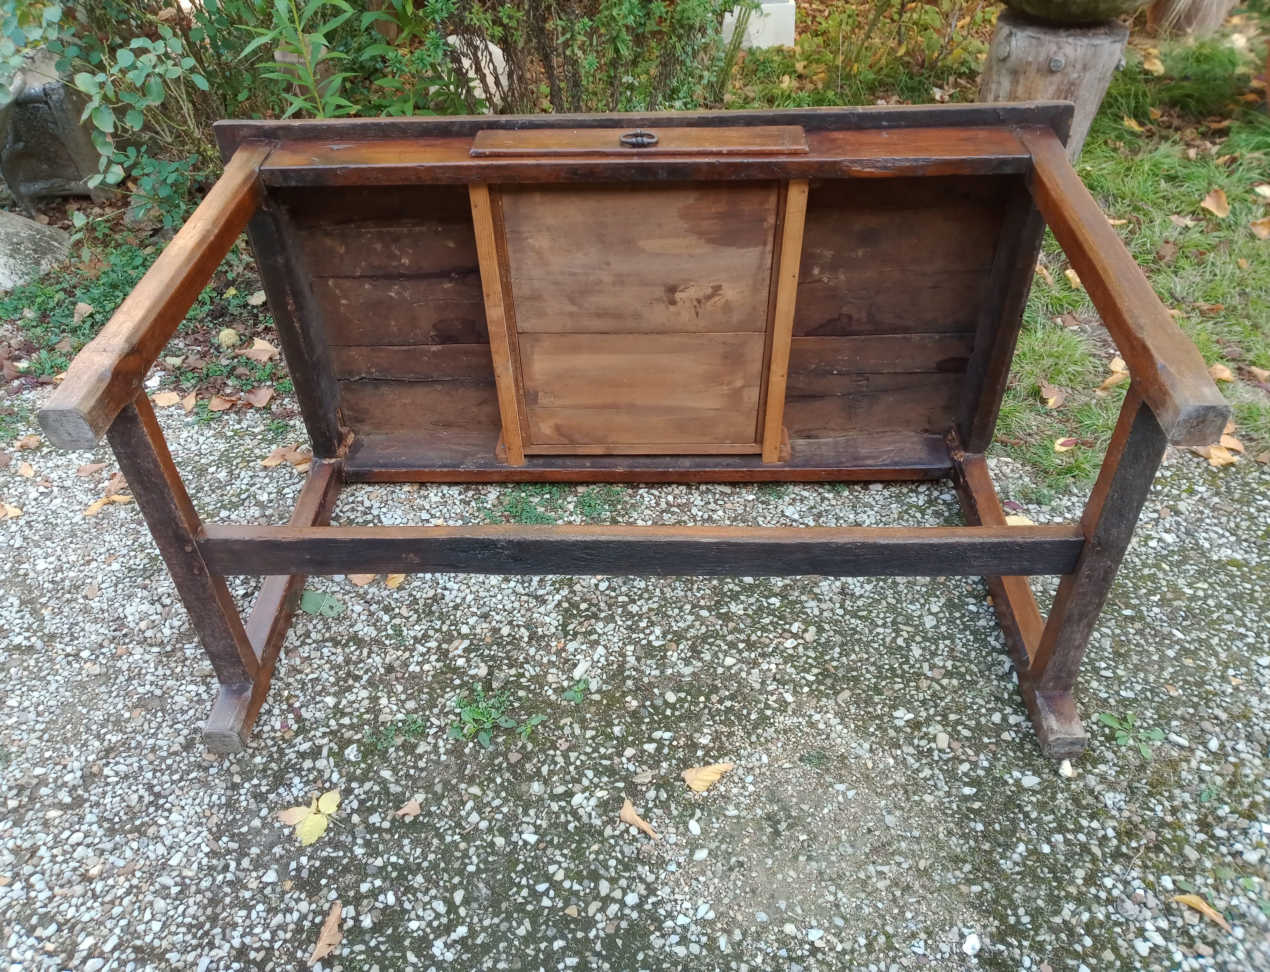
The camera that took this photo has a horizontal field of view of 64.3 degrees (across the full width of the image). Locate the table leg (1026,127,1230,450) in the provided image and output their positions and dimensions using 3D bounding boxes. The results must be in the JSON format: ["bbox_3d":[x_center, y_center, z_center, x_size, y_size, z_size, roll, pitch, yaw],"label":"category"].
[{"bbox_3d":[0.618,-0.303,1.349,0.059,0.059,0.725,0,42,2],"label":"table leg"}]

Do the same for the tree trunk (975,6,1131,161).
[{"bbox_3d":[1.285,-1.238,3.215,0.370,0.440,0.370,16,40,15],"label":"tree trunk"}]

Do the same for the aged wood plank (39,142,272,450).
[{"bbox_3d":[-0.625,-0.300,1.401,0.059,0.059,0.725,0,42,2],"label":"aged wood plank"}]

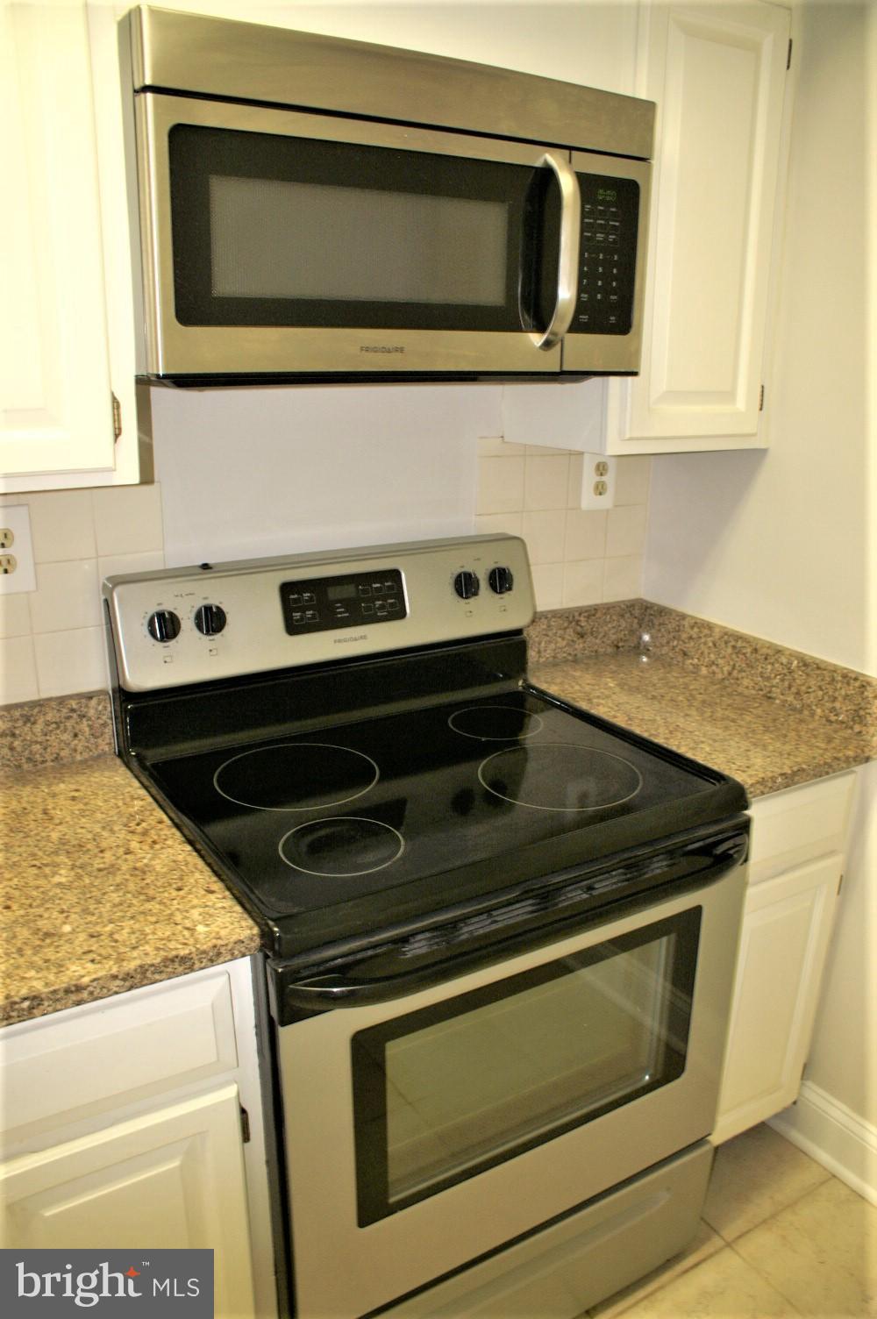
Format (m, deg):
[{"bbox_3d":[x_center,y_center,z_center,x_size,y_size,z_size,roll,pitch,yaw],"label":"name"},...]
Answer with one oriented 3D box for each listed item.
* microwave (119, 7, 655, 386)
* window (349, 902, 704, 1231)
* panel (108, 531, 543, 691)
[{"bbox_3d":[-0.081,-0.609,1.433,0.757,0.400,0.400,-10,20,-30],"label":"microwave"},{"bbox_3d":[0.141,0.548,1.378,0.578,0.299,0.020,-10,20,-30],"label":"window"},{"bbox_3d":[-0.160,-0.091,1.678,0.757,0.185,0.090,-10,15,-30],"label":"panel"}]

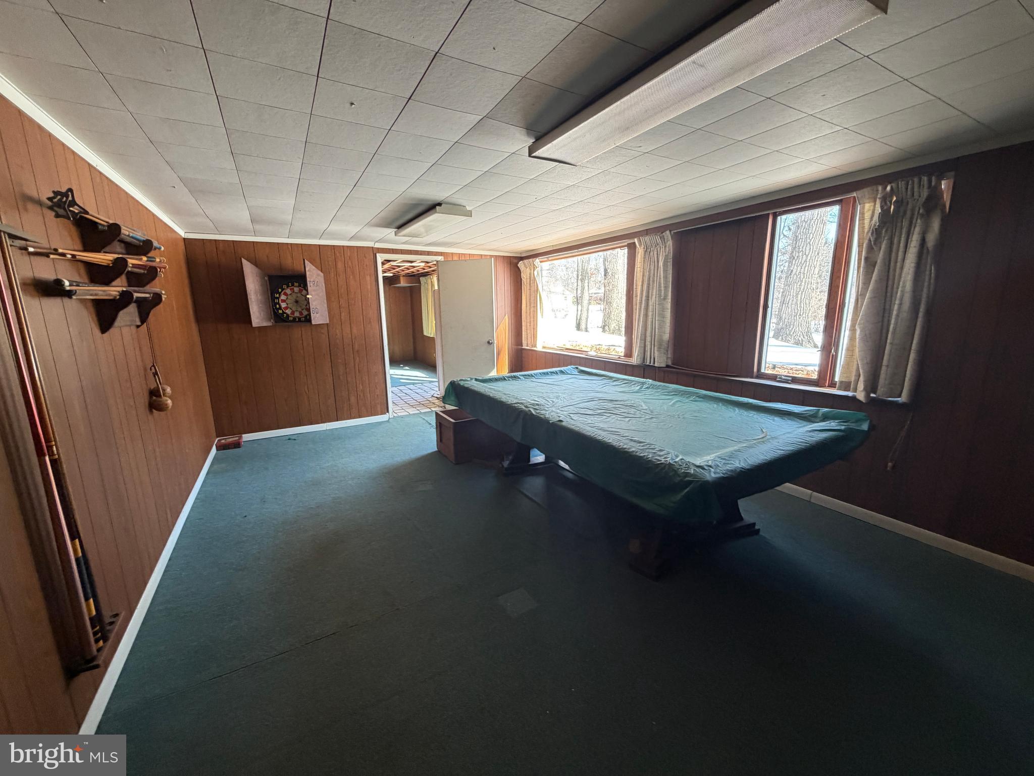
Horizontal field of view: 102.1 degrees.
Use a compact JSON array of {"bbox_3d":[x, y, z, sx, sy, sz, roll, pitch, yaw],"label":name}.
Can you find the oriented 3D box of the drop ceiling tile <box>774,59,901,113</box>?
[{"bbox_3d":[1.176,-1.111,1.544,0.304,0.017,0.304,-7,12,-29],"label":"drop ceiling tile"}]

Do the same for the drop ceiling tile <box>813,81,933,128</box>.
[{"bbox_3d":[1.452,-1.159,1.714,0.305,0.020,0.305,-7,12,-29],"label":"drop ceiling tile"}]

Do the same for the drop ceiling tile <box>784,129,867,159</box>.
[{"bbox_3d":[1.556,-1.238,2.119,0.305,0.020,0.305,-7,12,-29],"label":"drop ceiling tile"}]

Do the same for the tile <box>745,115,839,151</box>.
[{"bbox_3d":[1.286,-1.193,1.958,0.303,0.020,0.303,-7,12,-29],"label":"tile"}]

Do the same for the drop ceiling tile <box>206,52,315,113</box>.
[{"bbox_3d":[-0.865,-1.044,1.437,0.304,0.017,0.304,-7,12,-29],"label":"drop ceiling tile"}]

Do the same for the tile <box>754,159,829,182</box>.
[{"bbox_3d":[1.663,-1.302,2.515,0.303,0.020,0.303,-7,12,-29],"label":"tile"}]

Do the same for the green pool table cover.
[{"bbox_3d":[0.653,0.160,2.933,1.435,0.239,2.495,-7,12,-29],"label":"green pool table cover"}]

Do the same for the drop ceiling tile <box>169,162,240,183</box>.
[{"bbox_3d":[-1.742,-1.209,2.351,0.305,0.020,0.305,-7,12,-29],"label":"drop ceiling tile"}]

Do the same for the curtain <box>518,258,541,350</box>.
[{"bbox_3d":[0.172,-1.148,5.776,0.102,1.153,0.450,-7,12,-29],"label":"curtain"}]

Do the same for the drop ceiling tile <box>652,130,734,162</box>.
[{"bbox_3d":[0.870,-1.203,2.070,0.303,0.020,0.303,-7,12,-29],"label":"drop ceiling tile"}]

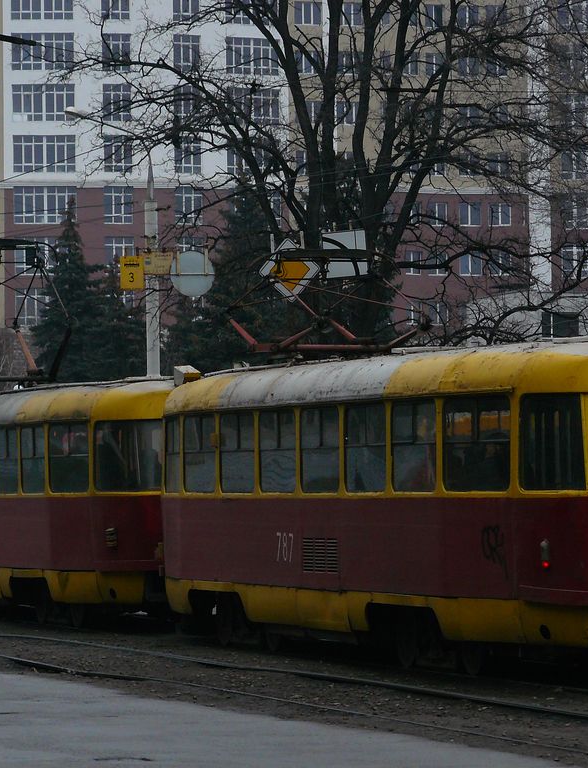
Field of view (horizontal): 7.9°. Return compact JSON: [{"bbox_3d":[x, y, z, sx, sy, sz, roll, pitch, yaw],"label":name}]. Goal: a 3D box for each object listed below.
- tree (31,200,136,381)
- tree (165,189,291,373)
[{"bbox_3d":[-9.316,-1.303,185.000,5.200,13.400,5.200,0,-1,0],"label":"tree"},{"bbox_3d":[-2.542,-1.559,182.000,5.900,13.800,5.900,0,-1,0],"label":"tree"}]

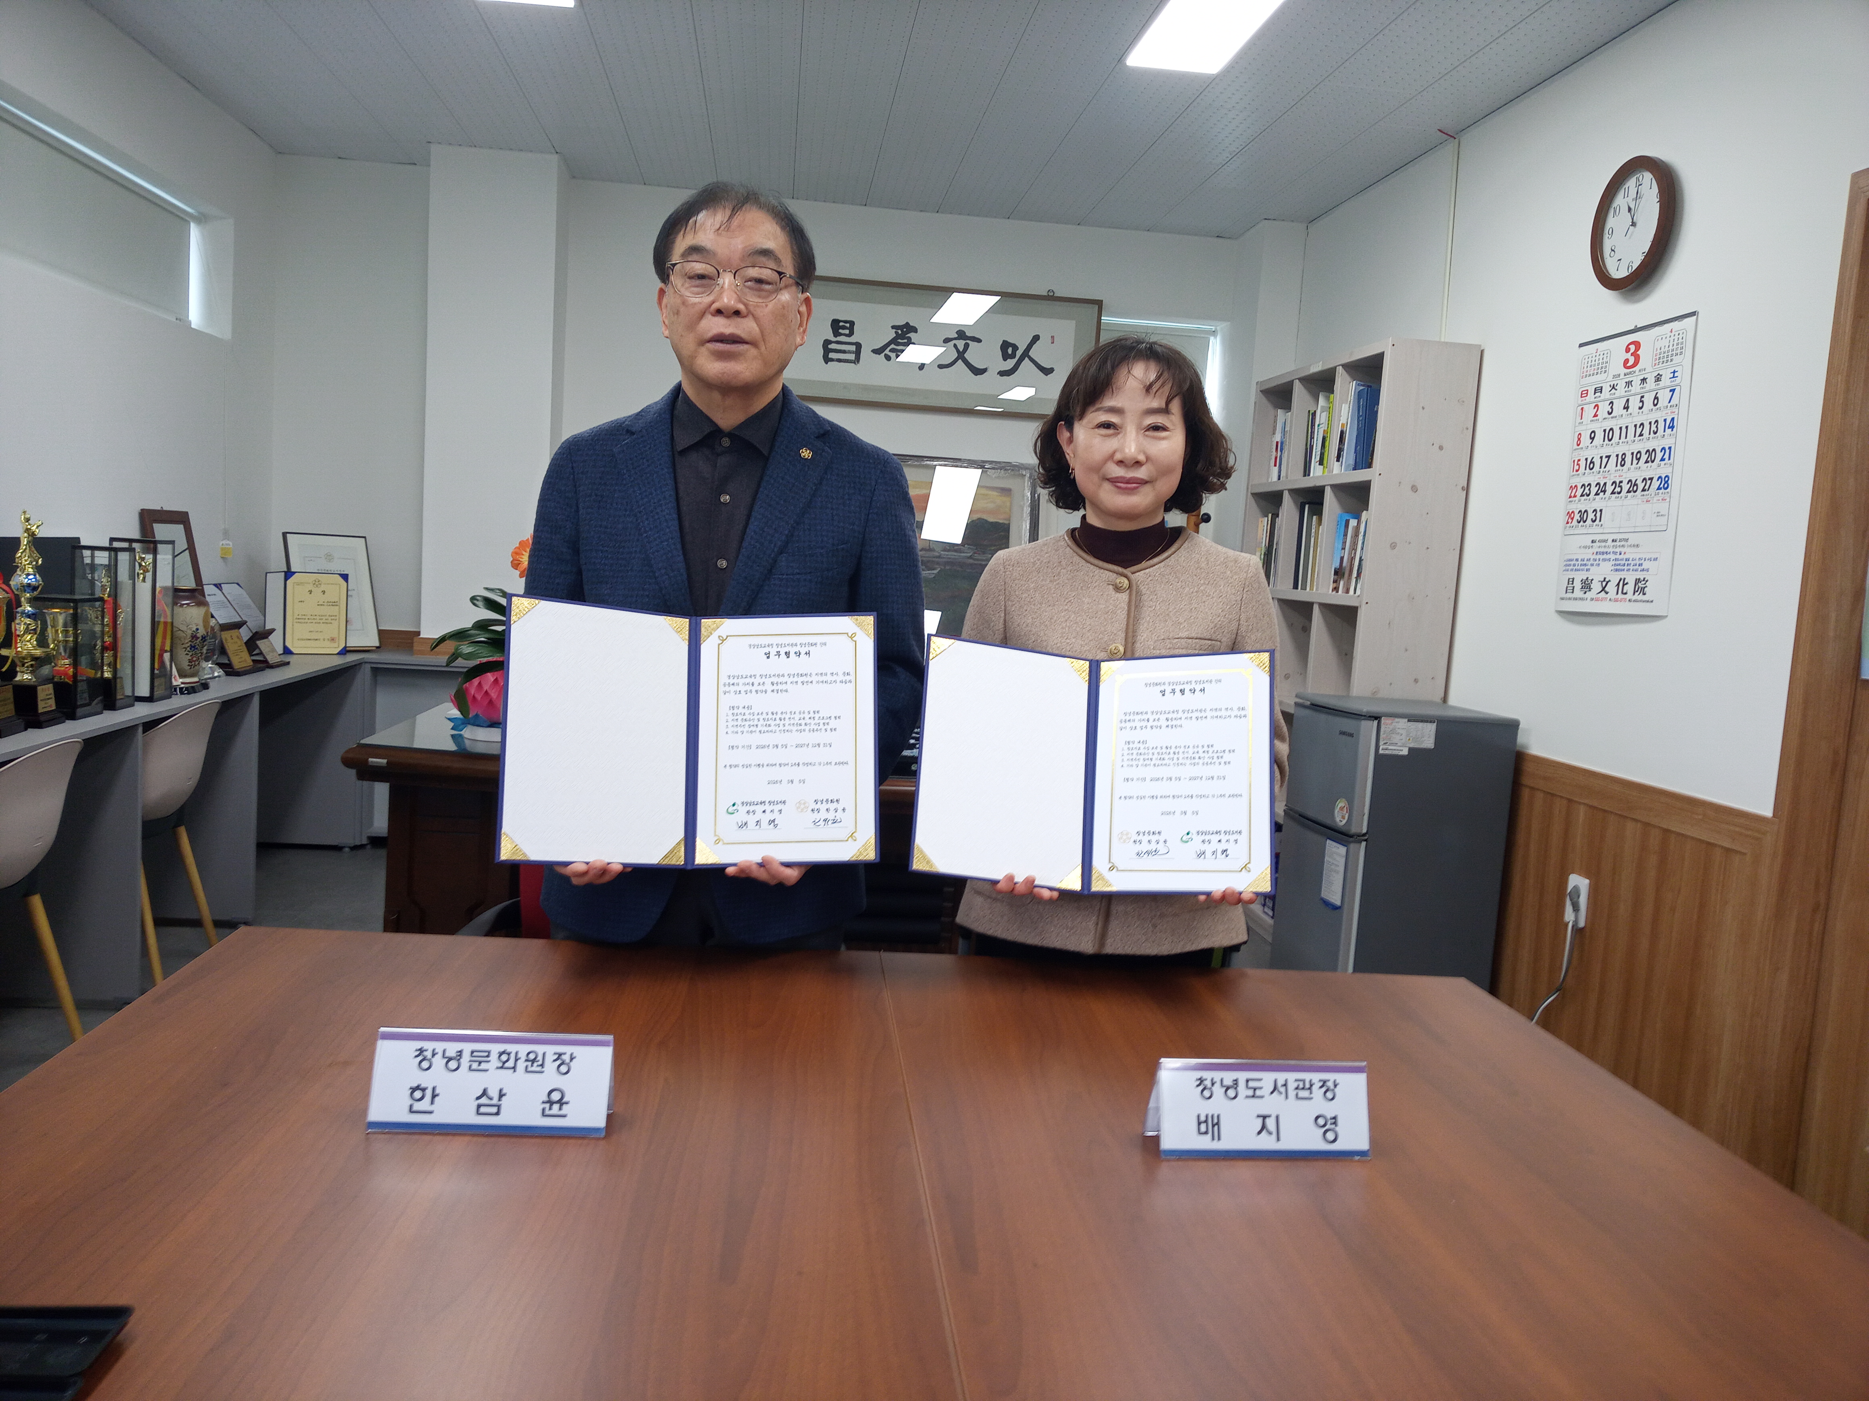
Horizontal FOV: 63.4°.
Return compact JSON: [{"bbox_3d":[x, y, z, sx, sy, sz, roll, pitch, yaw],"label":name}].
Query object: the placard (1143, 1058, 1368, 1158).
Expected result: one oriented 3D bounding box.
[{"bbox_3d":[0.298,0.370,1.385,0.198,0.082,0.056,3,5,-9],"label":"placard"}]

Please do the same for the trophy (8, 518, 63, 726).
[{"bbox_3d":[-2.055,-0.185,3.417,0.130,0.477,0.130,3,6,-3],"label":"trophy"}]

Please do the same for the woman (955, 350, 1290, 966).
[{"bbox_3d":[0.232,0.296,2.042,0.450,1.535,0.330,4,5,1],"label":"woman"}]

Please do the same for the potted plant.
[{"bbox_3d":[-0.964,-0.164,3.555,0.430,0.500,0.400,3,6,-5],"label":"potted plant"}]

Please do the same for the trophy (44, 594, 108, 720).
[{"bbox_3d":[-2.130,-0.105,3.713,0.108,0.293,0.134,3,5,-6],"label":"trophy"}]

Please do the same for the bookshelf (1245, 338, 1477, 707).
[{"bbox_3d":[1.396,-0.162,5.326,0.300,2.000,1.250,3,5,-6],"label":"bookshelf"}]

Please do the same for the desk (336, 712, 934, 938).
[{"bbox_3d":[-0.429,0.488,3.814,1.800,0.760,0.970,3,5,-1],"label":"desk"}]

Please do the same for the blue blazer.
[{"bbox_3d":[-0.274,-0.039,1.990,0.525,0.750,0.310,3,6,-7],"label":"blue blazer"}]

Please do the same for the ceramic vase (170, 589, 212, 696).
[{"bbox_3d":[-2.136,-0.171,4.336,0.118,0.302,0.118,3,5,-6],"label":"ceramic vase"}]

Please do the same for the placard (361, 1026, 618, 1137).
[{"bbox_3d":[-0.373,0.322,1.288,0.193,0.081,0.060,3,6,-7],"label":"placard"}]

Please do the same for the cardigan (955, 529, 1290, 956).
[{"bbox_3d":[0.252,0.062,2.015,0.450,0.580,0.300,4,5,1],"label":"cardigan"}]

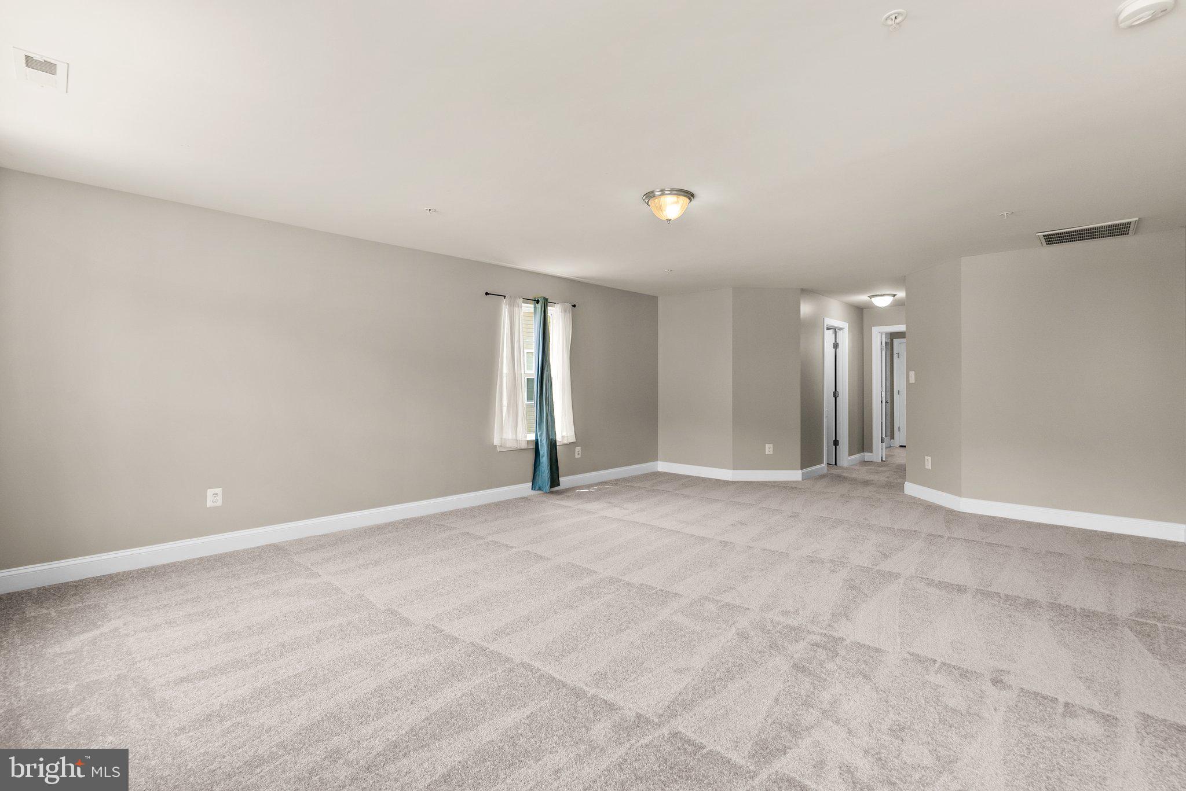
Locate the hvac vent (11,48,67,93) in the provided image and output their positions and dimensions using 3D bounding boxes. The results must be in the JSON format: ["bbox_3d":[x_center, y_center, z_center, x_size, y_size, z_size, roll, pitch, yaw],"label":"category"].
[{"bbox_3d":[-2.186,-1.277,2.092,0.305,0.016,0.146,1,1,44],"label":"hvac vent"}]

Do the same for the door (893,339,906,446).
[{"bbox_3d":[6.250,-0.027,10.105,0.880,2.130,0.080,1,1,44],"label":"door"}]

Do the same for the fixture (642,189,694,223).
[{"bbox_3d":[0.489,-1.206,3.411,0.340,0.193,0.340,0,1,0],"label":"fixture"}]

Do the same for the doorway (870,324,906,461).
[{"bbox_3d":[4.792,0.001,8.042,0.950,2.150,0.130,1,1,44],"label":"doorway"}]

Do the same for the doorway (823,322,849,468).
[{"bbox_3d":[3.467,0.009,7.598,0.130,2.145,0.965,1,1,44],"label":"doorway"}]

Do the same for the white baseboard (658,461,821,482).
[{"bbox_3d":[2.042,1.020,7.060,2.238,0.138,0.814,0,1,-1],"label":"white baseboard"}]

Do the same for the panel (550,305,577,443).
[{"bbox_3d":[-0.346,-0.253,6.042,0.085,1.610,0.400,1,1,44],"label":"panel"}]

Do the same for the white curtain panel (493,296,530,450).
[{"bbox_3d":[-0.847,-0.237,5.528,0.085,1.600,0.450,1,1,44],"label":"white curtain panel"}]

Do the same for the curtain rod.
[{"bbox_3d":[-0.653,-1.029,5.731,0.085,0.050,1.250,1,1,44],"label":"curtain rod"}]

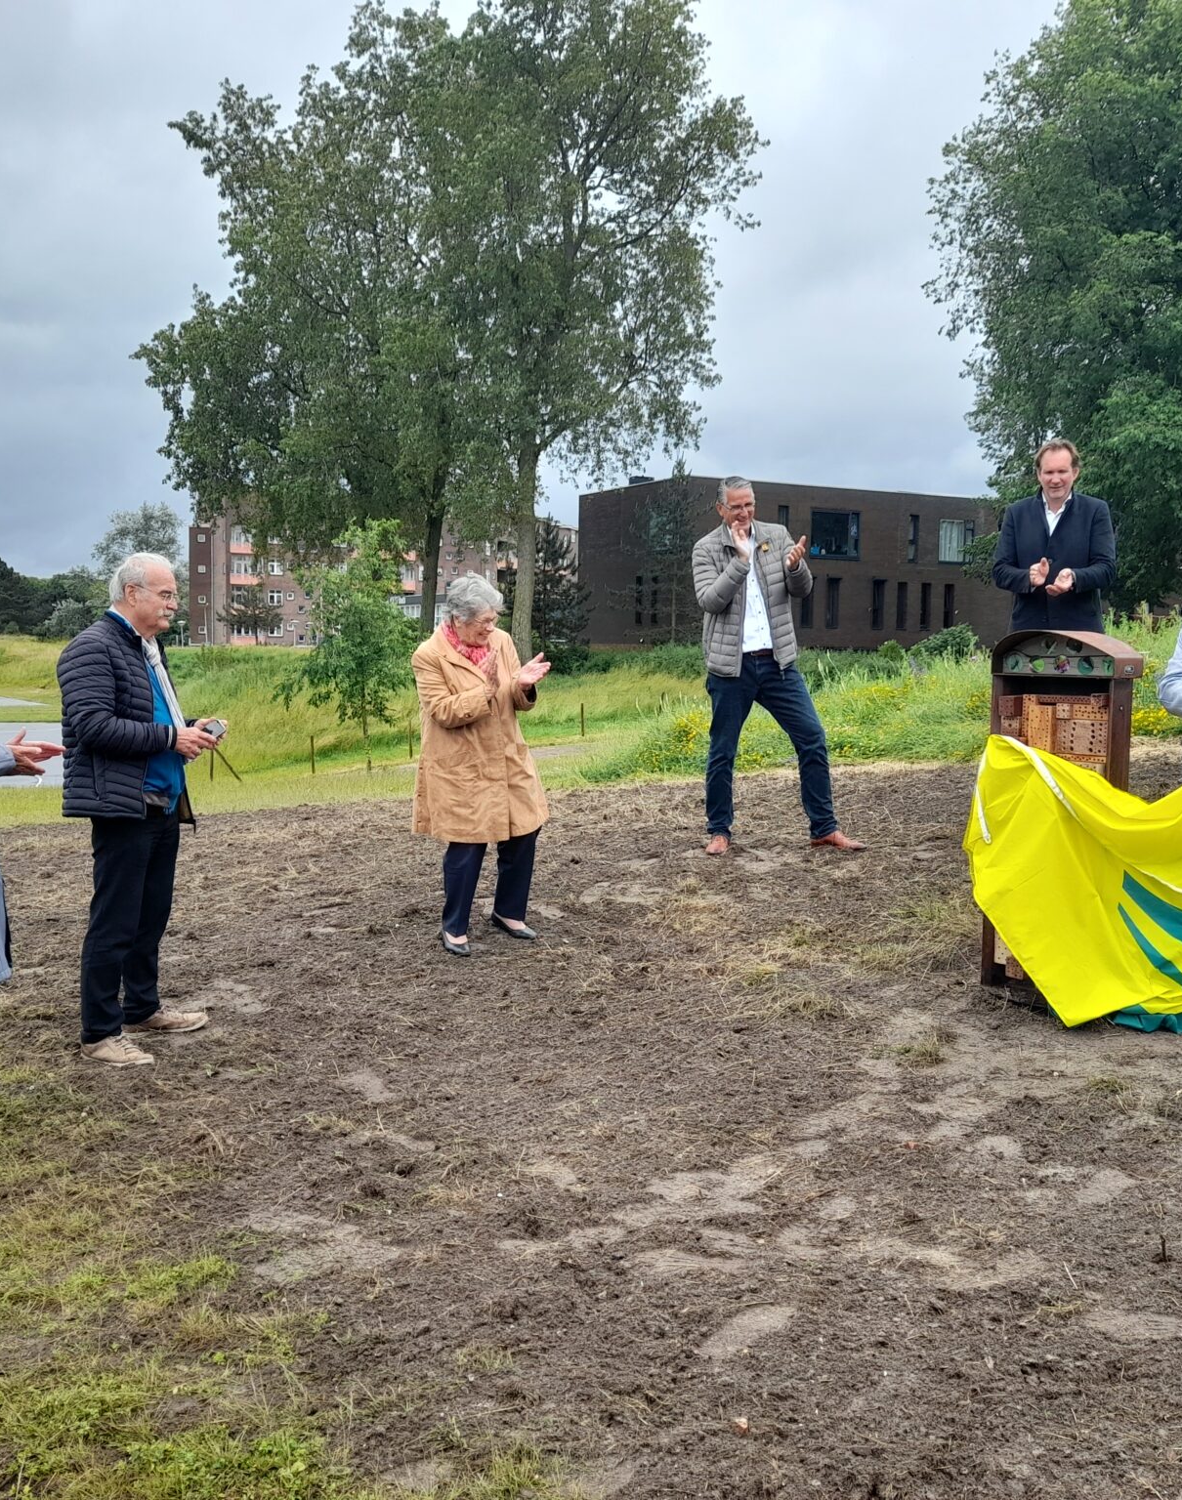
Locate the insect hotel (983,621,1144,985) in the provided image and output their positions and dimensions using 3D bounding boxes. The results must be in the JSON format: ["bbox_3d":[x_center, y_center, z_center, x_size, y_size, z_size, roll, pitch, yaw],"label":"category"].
[{"bbox_3d":[1.637,0.220,5.020,0.440,1.270,0.300,4,6,37],"label":"insect hotel"}]

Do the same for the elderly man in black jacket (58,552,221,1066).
[{"bbox_3d":[-1.535,0.188,4.900,0.540,1.720,0.540,1,5,5],"label":"elderly man in black jacket"}]

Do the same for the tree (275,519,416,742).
[{"bbox_3d":[-7.424,-3.773,45.000,4.100,6.800,4.000,0,5,-9],"label":"tree"}]

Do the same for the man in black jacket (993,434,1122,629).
[{"bbox_3d":[1.998,-0.409,6.250,0.560,1.830,0.400,2,5,19],"label":"man in black jacket"}]

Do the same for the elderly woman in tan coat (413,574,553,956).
[{"bbox_3d":[-0.440,0.047,5.850,0.520,1.510,0.520,-3,6,-38],"label":"elderly woman in tan coat"}]

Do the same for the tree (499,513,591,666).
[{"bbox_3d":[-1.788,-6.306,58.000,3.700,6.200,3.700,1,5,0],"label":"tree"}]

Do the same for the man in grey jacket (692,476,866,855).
[{"bbox_3d":[0.865,-0.398,6.750,0.780,1.780,0.500,0,5,-5],"label":"man in grey jacket"}]

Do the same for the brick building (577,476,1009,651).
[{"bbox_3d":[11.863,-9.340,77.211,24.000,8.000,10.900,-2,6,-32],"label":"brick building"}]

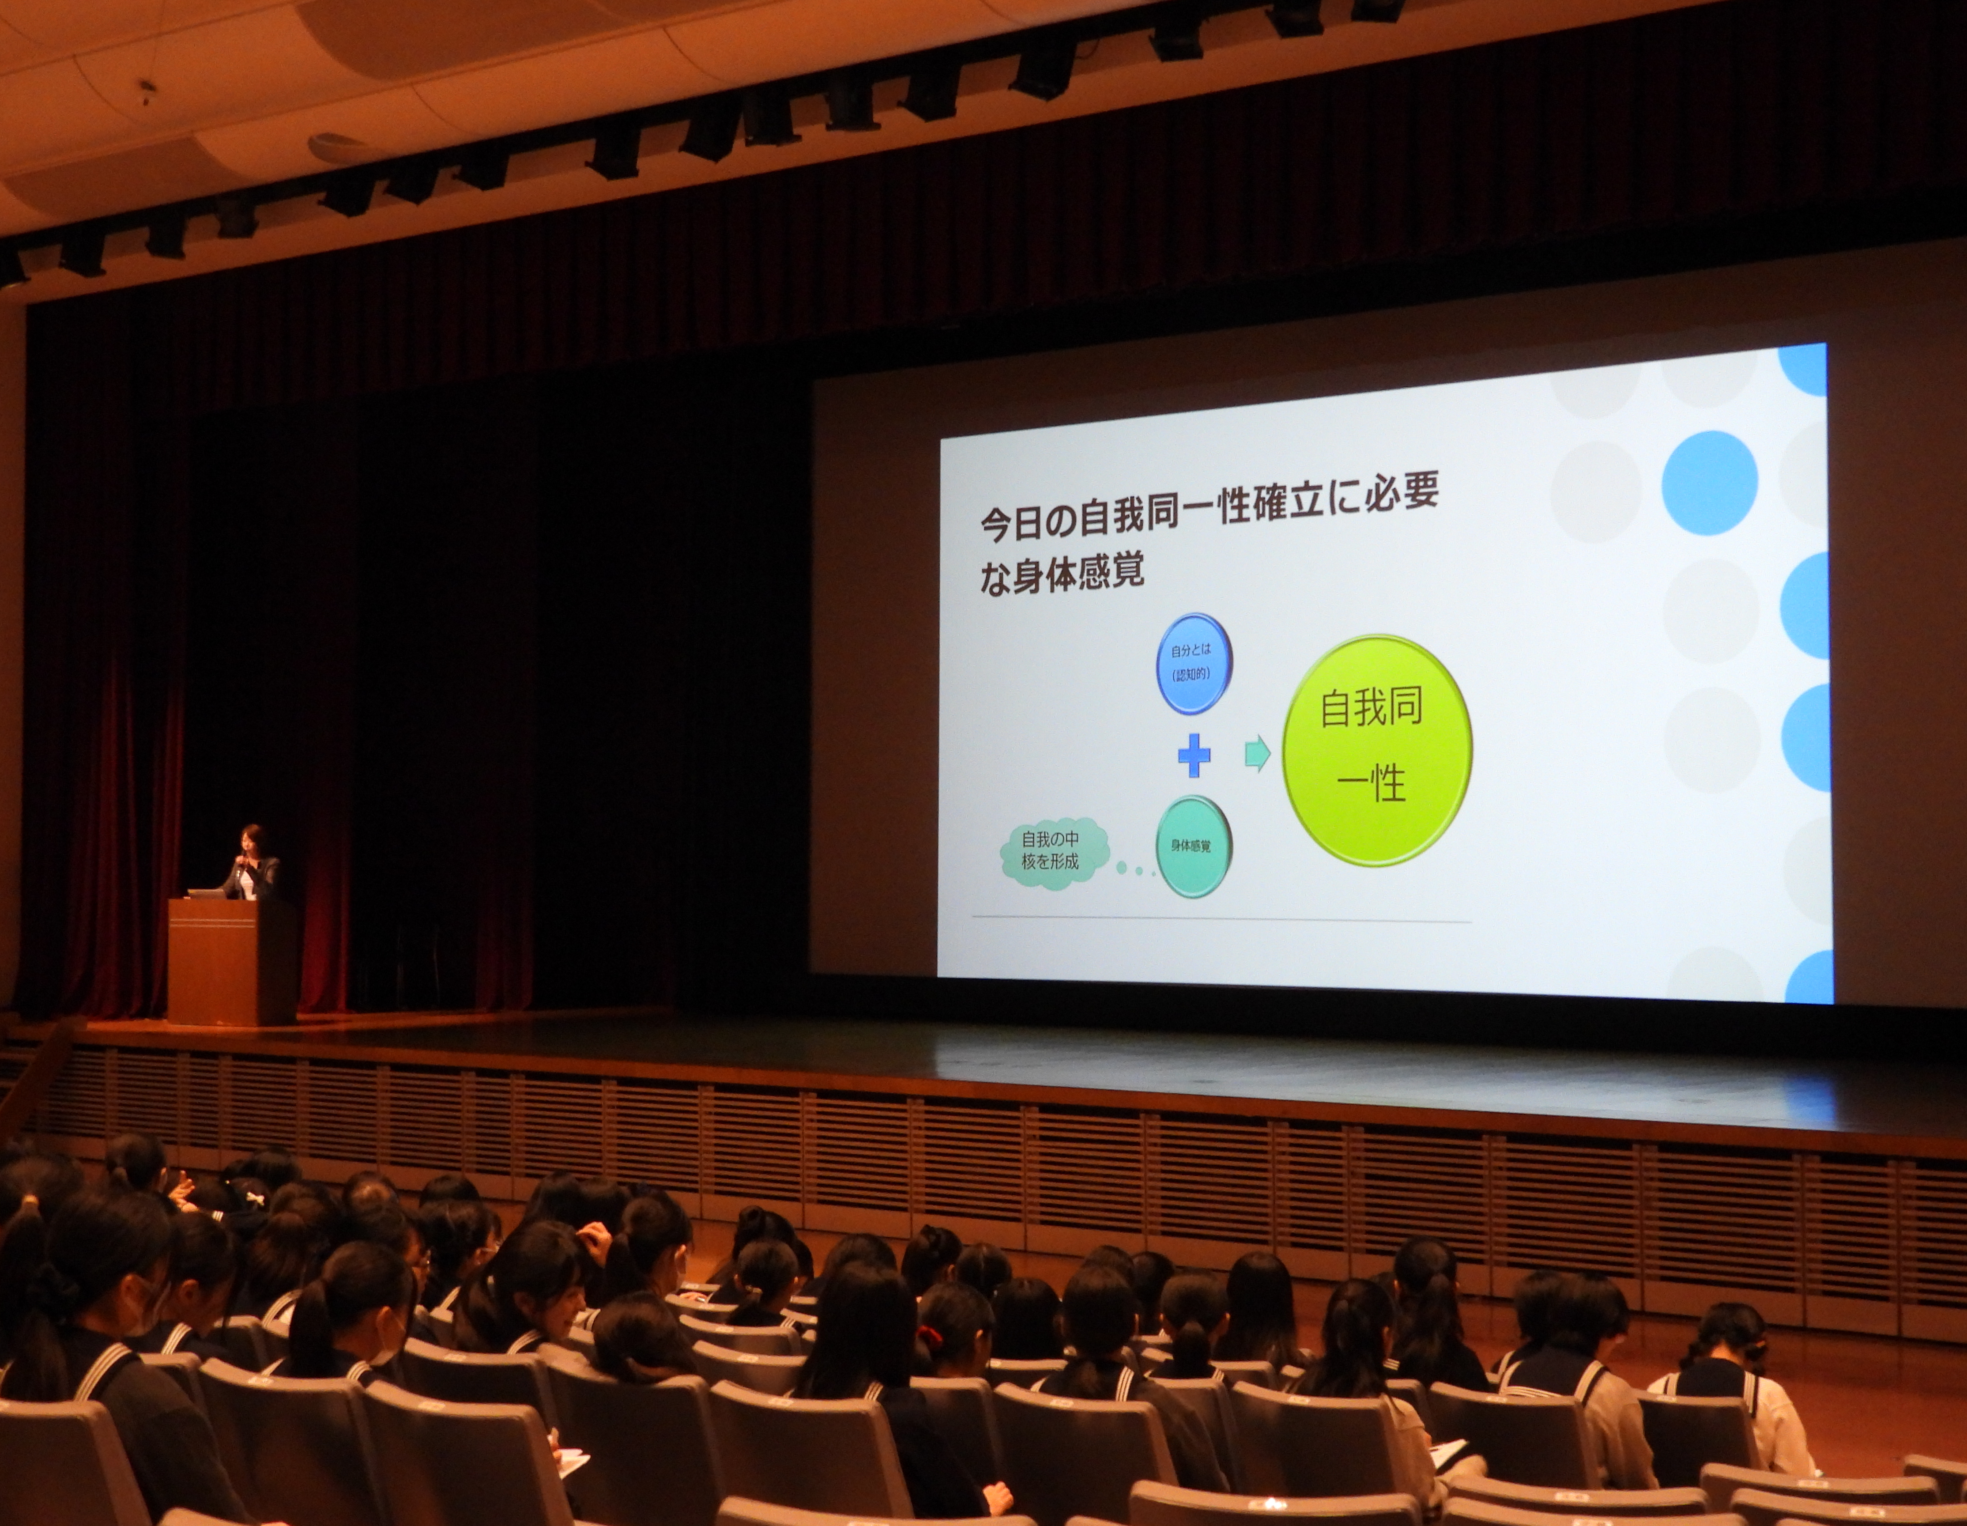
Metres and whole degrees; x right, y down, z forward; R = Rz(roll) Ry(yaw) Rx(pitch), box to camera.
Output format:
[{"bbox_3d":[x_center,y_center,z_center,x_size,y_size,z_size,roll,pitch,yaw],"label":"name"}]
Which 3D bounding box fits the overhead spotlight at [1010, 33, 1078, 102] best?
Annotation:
[{"bbox_3d":[0.380,-4.378,20.351,0.310,0.380,0.320,0,36,15],"label":"overhead spotlight"}]

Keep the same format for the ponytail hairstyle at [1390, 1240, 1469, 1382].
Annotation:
[{"bbox_3d":[1.331,1.630,9.650,0.210,0.420,0.230,0,-2,5],"label":"ponytail hairstyle"}]

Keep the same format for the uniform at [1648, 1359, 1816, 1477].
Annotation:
[{"bbox_3d":[2.292,2.067,9.865,0.470,0.520,0.380,-1,-2,28],"label":"uniform"}]

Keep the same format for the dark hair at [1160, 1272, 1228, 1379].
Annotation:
[{"bbox_3d":[0.571,1.529,8.769,0.180,0.270,0.240,0,-2,4],"label":"dark hair"}]

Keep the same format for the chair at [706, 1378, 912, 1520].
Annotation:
[{"bbox_3d":[-0.282,1.838,7.439,0.520,0.870,0.600,-1,-2,31],"label":"chair"}]

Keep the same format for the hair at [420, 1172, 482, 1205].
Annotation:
[{"bbox_3d":[-1.743,1.457,10.600,0.200,0.250,0.230,-2,-3,41],"label":"hair"}]

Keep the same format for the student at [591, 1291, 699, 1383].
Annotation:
[{"bbox_3d":[-0.778,1.321,7.429,0.220,0.230,0.240,0,-2,10],"label":"student"}]

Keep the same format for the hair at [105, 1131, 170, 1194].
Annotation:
[{"bbox_3d":[-2.776,1.316,10.600,0.170,0.210,0.210,0,-2,16],"label":"hair"}]

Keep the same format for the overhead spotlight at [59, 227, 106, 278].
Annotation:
[{"bbox_3d":[-7.277,-4.126,26.100,0.320,0.380,0.330,-1,36,25],"label":"overhead spotlight"}]

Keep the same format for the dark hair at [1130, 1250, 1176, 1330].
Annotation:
[{"bbox_3d":[0.581,1.815,11.100,0.180,0.260,0.210,0,-2,12],"label":"dark hair"}]

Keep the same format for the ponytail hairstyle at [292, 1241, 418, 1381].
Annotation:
[{"bbox_3d":[-1.378,1.191,7.050,0.260,0.300,0.190,2,-2,-42],"label":"ponytail hairstyle"}]

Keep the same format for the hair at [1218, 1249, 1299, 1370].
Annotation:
[{"bbox_3d":[0.834,1.634,9.710,0.225,0.340,0.240,-1,-2,39],"label":"hair"}]

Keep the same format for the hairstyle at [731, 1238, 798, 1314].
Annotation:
[{"bbox_3d":[-0.664,1.570,9.900,0.190,0.250,0.220,0,-2,17],"label":"hairstyle"}]

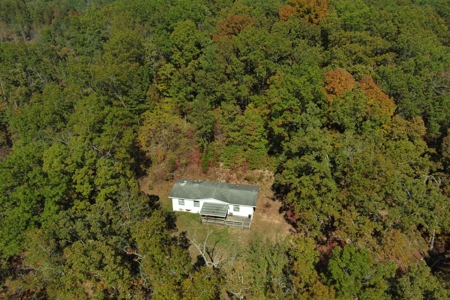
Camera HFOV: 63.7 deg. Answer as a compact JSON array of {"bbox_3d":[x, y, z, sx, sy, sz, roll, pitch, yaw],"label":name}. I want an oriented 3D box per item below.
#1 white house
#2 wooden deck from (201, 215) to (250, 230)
[{"bbox_3d":[-1.653,8.755,67.738,15.661,3.844,7.403,5,24,9],"label":"white house"},{"bbox_3d":[0.422,12.053,63.371,8.200,1.450,2.850,5,24,9],"label":"wooden deck"}]

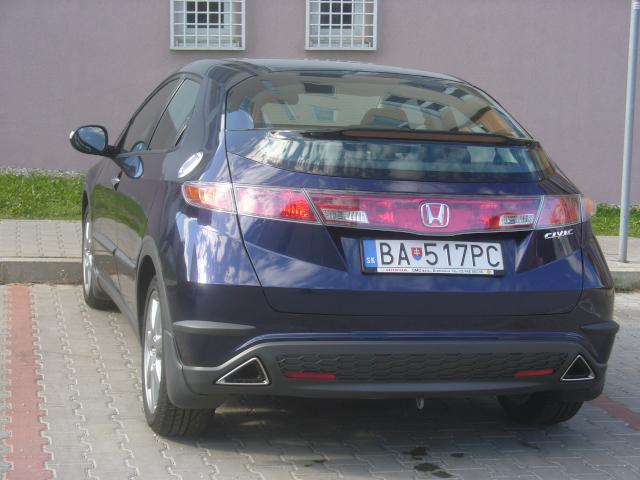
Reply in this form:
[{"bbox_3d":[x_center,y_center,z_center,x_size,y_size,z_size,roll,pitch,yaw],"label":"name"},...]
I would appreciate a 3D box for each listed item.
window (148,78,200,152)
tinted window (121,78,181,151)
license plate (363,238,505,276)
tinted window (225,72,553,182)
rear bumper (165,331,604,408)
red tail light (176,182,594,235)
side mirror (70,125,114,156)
[{"bbox_3d":[-0.591,-0.523,5.411,0.100,0.370,0.820,22,1,-18],"label":"window"},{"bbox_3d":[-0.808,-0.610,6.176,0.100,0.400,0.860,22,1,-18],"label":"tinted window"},{"bbox_3d":[0.400,0.061,4.473,0.525,0.120,0.030,1,-21,-16],"label":"license plate"},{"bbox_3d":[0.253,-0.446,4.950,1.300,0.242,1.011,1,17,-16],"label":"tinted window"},{"bbox_3d":[0.334,0.458,4.604,1.700,0.310,0.400,1,7,-16],"label":"rear bumper"},{"bbox_3d":[0.336,-0.114,4.598,1.560,0.170,0.400,1,7,-16],"label":"red tail light"},{"bbox_3d":[-1.181,-0.506,6.599,0.230,0.170,0.130,1,7,-16],"label":"side mirror"}]

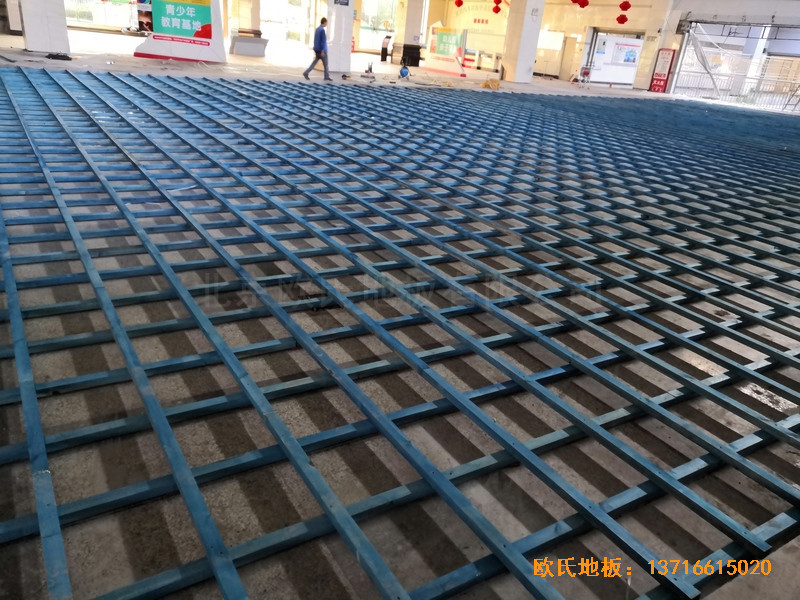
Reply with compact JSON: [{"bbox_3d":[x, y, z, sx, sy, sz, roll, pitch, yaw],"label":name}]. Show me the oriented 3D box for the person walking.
[{"bbox_3d":[-2.342,-7.137,17.778,0.860,1.660,0.500,-8,27,-28],"label":"person walking"}]

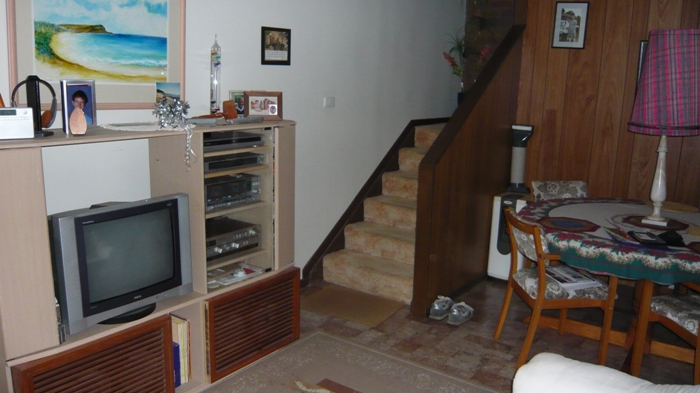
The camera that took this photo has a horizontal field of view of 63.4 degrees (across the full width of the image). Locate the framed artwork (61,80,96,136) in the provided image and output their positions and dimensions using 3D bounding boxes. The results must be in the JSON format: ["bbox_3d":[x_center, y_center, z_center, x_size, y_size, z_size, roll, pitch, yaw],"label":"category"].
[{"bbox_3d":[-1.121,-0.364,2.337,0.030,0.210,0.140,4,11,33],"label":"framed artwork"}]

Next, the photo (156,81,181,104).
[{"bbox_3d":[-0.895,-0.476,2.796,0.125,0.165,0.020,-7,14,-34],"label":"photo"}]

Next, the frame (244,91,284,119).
[{"bbox_3d":[-0.506,-0.524,3.302,0.222,0.170,0.030,-2,2,-18],"label":"frame"}]

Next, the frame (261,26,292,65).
[{"bbox_3d":[-0.463,-0.942,3.565,0.020,0.228,0.266,10,14,36],"label":"frame"}]

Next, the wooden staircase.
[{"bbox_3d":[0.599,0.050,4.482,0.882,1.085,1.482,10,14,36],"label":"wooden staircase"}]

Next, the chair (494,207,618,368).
[{"bbox_3d":[1.119,0.486,3.127,0.495,0.790,0.450,-1,12,-8],"label":"chair"}]

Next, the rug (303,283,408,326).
[{"bbox_3d":[-0.012,0.726,3.796,0.625,0.012,0.435,8,13,31],"label":"rug"}]

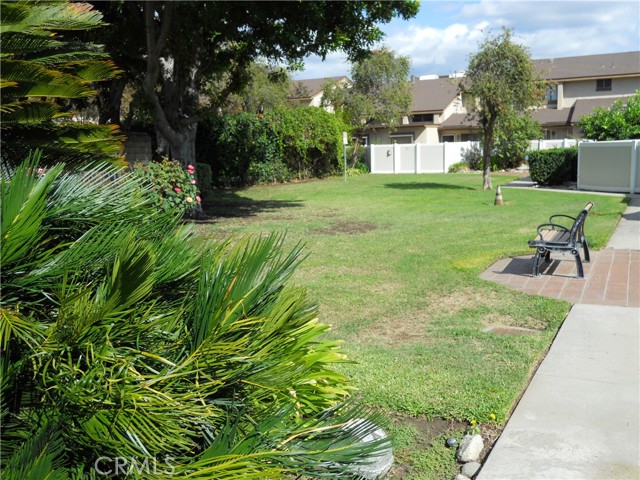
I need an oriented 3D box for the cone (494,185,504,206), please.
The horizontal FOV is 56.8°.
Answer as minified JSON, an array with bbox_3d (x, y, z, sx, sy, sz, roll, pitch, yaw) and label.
[{"bbox_3d":[5.370,-1.331,17.700,0.310,0.660,0.310,1,8,16],"label":"cone"}]

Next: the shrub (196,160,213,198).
[{"bbox_3d":[-4.418,-2.300,21.600,0.850,1.150,0.850,3,9,28],"label":"shrub"}]

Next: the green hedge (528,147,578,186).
[{"bbox_3d":[10.668,-3.330,26.800,1.800,1.550,1.800,3,9,28],"label":"green hedge"}]

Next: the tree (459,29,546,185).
[{"bbox_3d":[7.404,-5.314,24.000,3.400,6.500,3.300,1,9,17],"label":"tree"}]

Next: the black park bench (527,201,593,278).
[{"bbox_3d":[3.247,-0.007,7.920,0.660,0.840,1.220,2,9,26],"label":"black park bench"}]

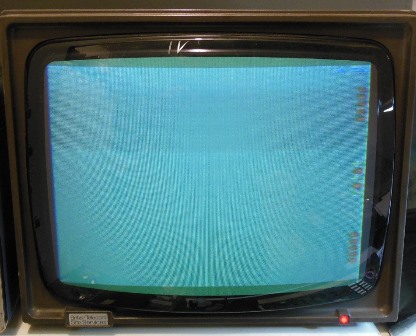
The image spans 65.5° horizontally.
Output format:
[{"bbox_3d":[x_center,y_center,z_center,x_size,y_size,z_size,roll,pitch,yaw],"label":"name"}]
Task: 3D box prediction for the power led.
[{"bbox_3d":[0.125,0.138,0.295,0.009,0.009,0.007,0,7,0],"label":"power led"}]

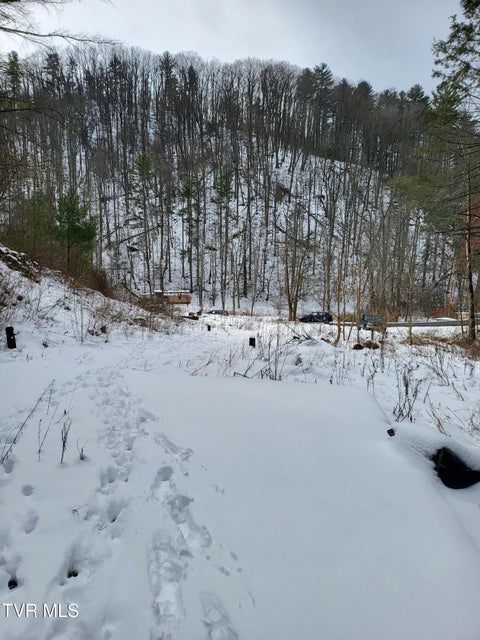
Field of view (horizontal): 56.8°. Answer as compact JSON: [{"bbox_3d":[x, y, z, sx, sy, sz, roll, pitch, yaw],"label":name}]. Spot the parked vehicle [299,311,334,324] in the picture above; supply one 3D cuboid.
[{"bbox_3d":[10.592,-0.265,62.000,4.400,1.600,1.800,0,1,23],"label":"parked vehicle"}]

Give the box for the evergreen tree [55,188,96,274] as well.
[{"bbox_3d":[-14.088,-7.579,38.000,3.400,7.100,3.400,0,1,0],"label":"evergreen tree"}]

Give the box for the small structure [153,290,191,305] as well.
[{"bbox_3d":[-10.807,-3.550,70.000,5.600,2.150,3.500,0,1,-9],"label":"small structure"}]

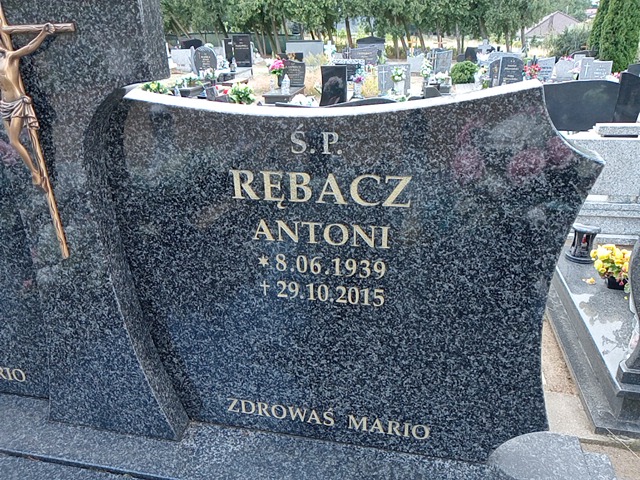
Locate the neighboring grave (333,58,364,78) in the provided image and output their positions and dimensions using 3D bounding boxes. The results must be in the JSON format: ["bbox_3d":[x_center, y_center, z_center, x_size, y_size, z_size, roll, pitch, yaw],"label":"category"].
[{"bbox_3d":[0.708,-4.129,12.600,0.783,0.497,0.150,3,23,11],"label":"neighboring grave"}]

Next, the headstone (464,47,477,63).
[{"bbox_3d":[5.134,-6.156,17.300,0.512,0.532,0.150,3,23,11],"label":"headstone"}]

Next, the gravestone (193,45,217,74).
[{"bbox_3d":[-2.952,-4.584,13.335,0.525,0.743,0.126,2,23,10],"label":"gravestone"}]

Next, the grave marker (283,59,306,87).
[{"bbox_3d":[-0.576,-3.821,11.865,0.496,0.580,0.116,2,23,10],"label":"grave marker"}]

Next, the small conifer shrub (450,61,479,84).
[{"bbox_3d":[4.187,-4.853,15.000,0.760,0.670,0.760,2,21,8],"label":"small conifer shrub"}]

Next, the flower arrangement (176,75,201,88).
[{"bbox_3d":[-2.999,-3.612,11.800,0.530,0.300,0.400,3,23,11],"label":"flower arrangement"}]

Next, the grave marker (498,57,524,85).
[{"bbox_3d":[4.032,-3.530,10.920,0.423,0.607,0.126,2,23,10],"label":"grave marker"}]

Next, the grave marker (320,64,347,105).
[{"bbox_3d":[0.267,-2.805,9.400,0.465,0.675,0.100,3,23,11],"label":"grave marker"}]

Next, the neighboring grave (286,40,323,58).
[{"bbox_3d":[-0.704,-8.757,24.000,1.652,0.866,0.200,3,23,11],"label":"neighboring grave"}]

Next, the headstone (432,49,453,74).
[{"bbox_3d":[3.100,-4.458,13.020,0.421,0.587,0.126,2,23,10],"label":"headstone"}]

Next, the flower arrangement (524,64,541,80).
[{"bbox_3d":[4.565,-3.613,11.130,0.290,0.296,0.270,2,23,10],"label":"flower arrangement"}]

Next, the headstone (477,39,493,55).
[{"bbox_3d":[5.017,-5.874,15.750,0.357,0.437,0.126,2,23,10],"label":"headstone"}]

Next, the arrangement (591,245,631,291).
[{"bbox_3d":[1.519,0.146,2.700,0.215,0.245,0.200,3,23,11],"label":"arrangement"}]

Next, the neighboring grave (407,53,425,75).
[{"bbox_3d":[2.848,-5.199,15.330,0.473,0.581,0.126,2,23,10],"label":"neighboring grave"}]

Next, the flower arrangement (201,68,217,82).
[{"bbox_3d":[-2.591,-3.877,12.180,0.290,0.273,0.270,2,23,10],"label":"flower arrangement"}]

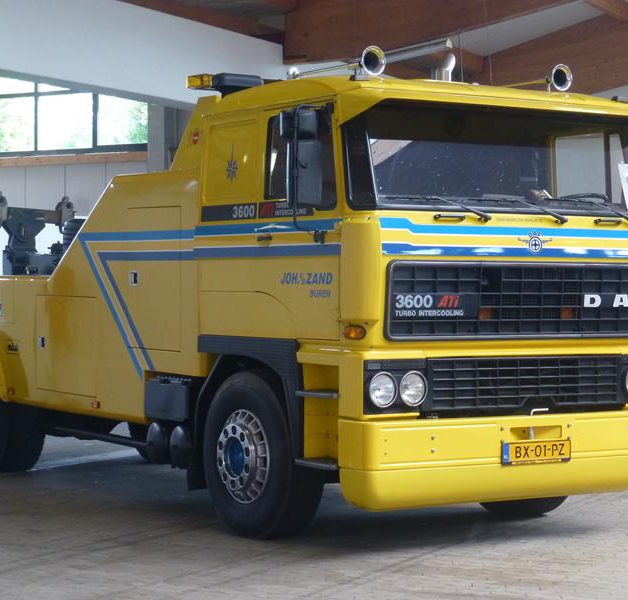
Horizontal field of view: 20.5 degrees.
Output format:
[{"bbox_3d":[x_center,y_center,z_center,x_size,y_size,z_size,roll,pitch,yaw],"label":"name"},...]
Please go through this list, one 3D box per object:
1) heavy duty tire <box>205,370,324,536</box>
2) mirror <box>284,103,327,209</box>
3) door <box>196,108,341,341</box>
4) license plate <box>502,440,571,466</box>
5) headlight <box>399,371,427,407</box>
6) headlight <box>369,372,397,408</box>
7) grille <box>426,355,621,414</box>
[{"bbox_3d":[-0.343,0.991,11.167,0.300,1.070,1.070,0,0,-33],"label":"heavy duty tire"},{"bbox_3d":[-0.047,-0.818,10.006,0.240,0.590,0.130,0,0,-8],"label":"mirror"},{"bbox_3d":[-0.278,-0.475,10.741,0.120,1.410,1.650,0,0,-33],"label":"door"},{"bbox_3d":[1.336,0.917,10.425,0.530,0.135,0.025,0,0,-33],"label":"license plate"},{"bbox_3d":[0.563,0.512,10.023,0.200,0.200,0.090,0,0,-33],"label":"headlight"},{"bbox_3d":[0.383,0.512,9.905,0.200,0.200,0.090,0,0,-33],"label":"headlight"},{"bbox_3d":[1.289,0.503,10.518,1.520,0.335,0.080,0,0,-33],"label":"grille"}]

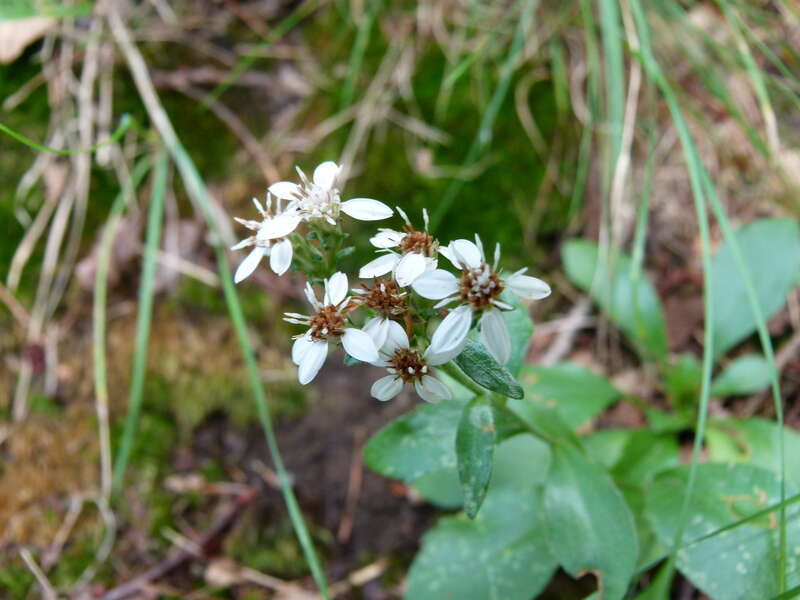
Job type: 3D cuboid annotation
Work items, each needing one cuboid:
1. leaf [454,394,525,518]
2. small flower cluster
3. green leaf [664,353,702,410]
[{"bbox_3d":[0.015,0.029,0.168,0.009,0.005,0.022,9,65,-2],"label":"leaf"},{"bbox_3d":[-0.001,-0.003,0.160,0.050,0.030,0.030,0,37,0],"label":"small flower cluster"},{"bbox_3d":[0.072,0.021,0.235,0.009,0.006,0.014,0,60,0],"label":"green leaf"}]

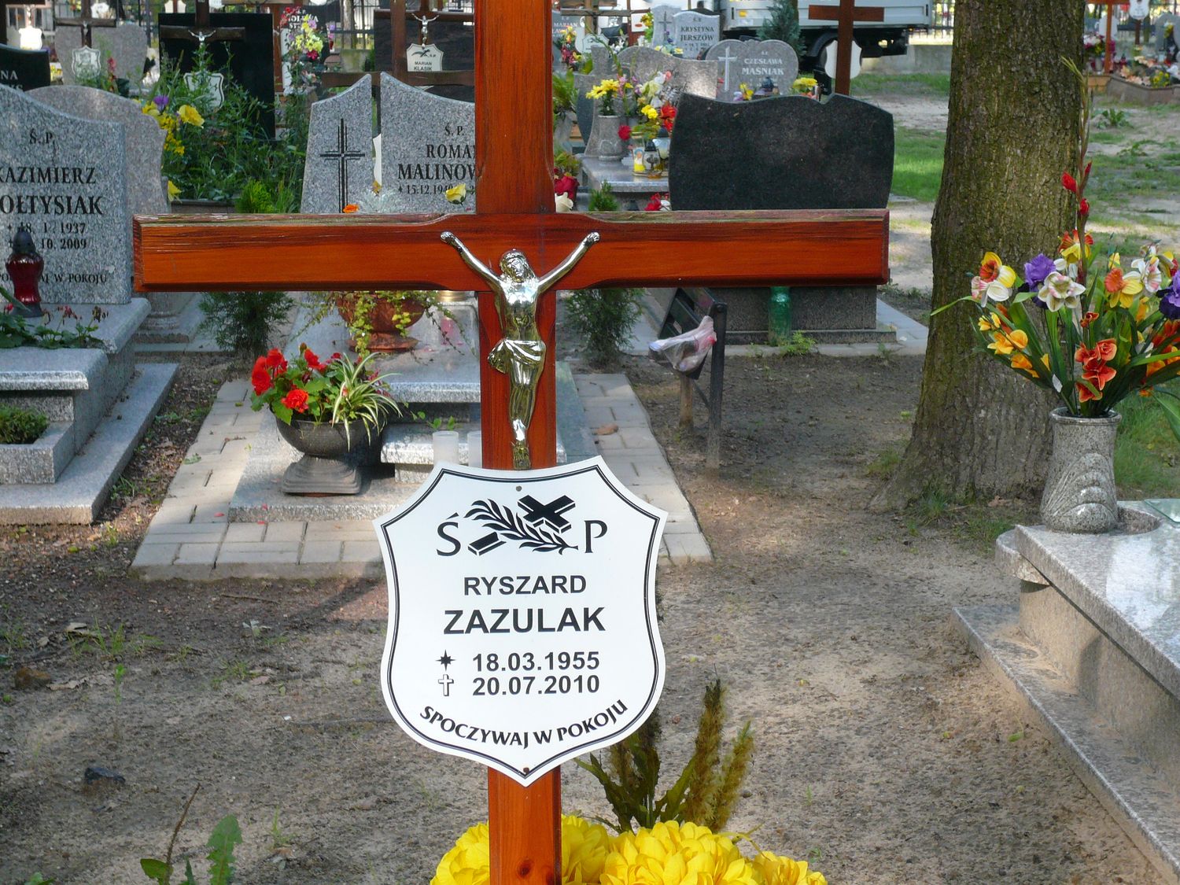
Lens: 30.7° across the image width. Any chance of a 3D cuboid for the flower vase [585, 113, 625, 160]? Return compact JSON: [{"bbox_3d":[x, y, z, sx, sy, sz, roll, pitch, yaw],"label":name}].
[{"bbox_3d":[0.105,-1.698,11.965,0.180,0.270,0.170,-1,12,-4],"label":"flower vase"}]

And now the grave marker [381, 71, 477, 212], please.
[{"bbox_3d":[-0.436,-0.880,7.179,0.550,0.720,0.100,-1,12,-4],"label":"grave marker"}]

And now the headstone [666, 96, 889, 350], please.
[{"bbox_3d":[0.735,-0.858,8.208,0.840,0.920,0.220,-1,12,-5],"label":"headstone"}]

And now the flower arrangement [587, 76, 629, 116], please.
[{"bbox_3d":[0.095,-1.931,11.965,0.230,0.220,0.200,-1,12,-4],"label":"flower arrangement"}]

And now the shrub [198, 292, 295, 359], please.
[{"bbox_3d":[-1.263,-0.636,7.899,0.350,0.640,0.340,-1,12,-4],"label":"shrub"}]

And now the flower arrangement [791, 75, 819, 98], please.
[{"bbox_3d":[1.664,-2.747,16.598,0.220,0.190,0.190,-1,12,-4],"label":"flower arrangement"}]

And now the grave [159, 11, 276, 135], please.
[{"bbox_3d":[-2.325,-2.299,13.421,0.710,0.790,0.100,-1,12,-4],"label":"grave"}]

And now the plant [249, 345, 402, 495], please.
[{"bbox_3d":[-0.707,-0.062,5.752,0.390,0.380,0.360,-1,12,-4],"label":"plant"}]

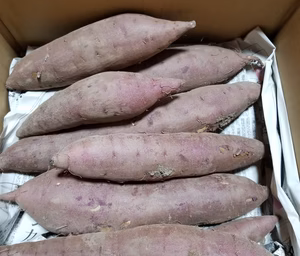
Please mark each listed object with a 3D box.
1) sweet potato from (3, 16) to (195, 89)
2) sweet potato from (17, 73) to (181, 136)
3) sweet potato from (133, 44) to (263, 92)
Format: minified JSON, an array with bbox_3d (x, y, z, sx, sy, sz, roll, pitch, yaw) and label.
[{"bbox_3d":[-0.053,-0.080,0.312,0.205,0.047,0.052,-16,67,4],"label":"sweet potato"},{"bbox_3d":[-0.049,-0.024,0.282,0.165,0.037,0.041,-17,67,4],"label":"sweet potato"},{"bbox_3d":[0.023,-0.058,0.320,0.190,0.044,0.047,-11,67,-5],"label":"sweet potato"}]

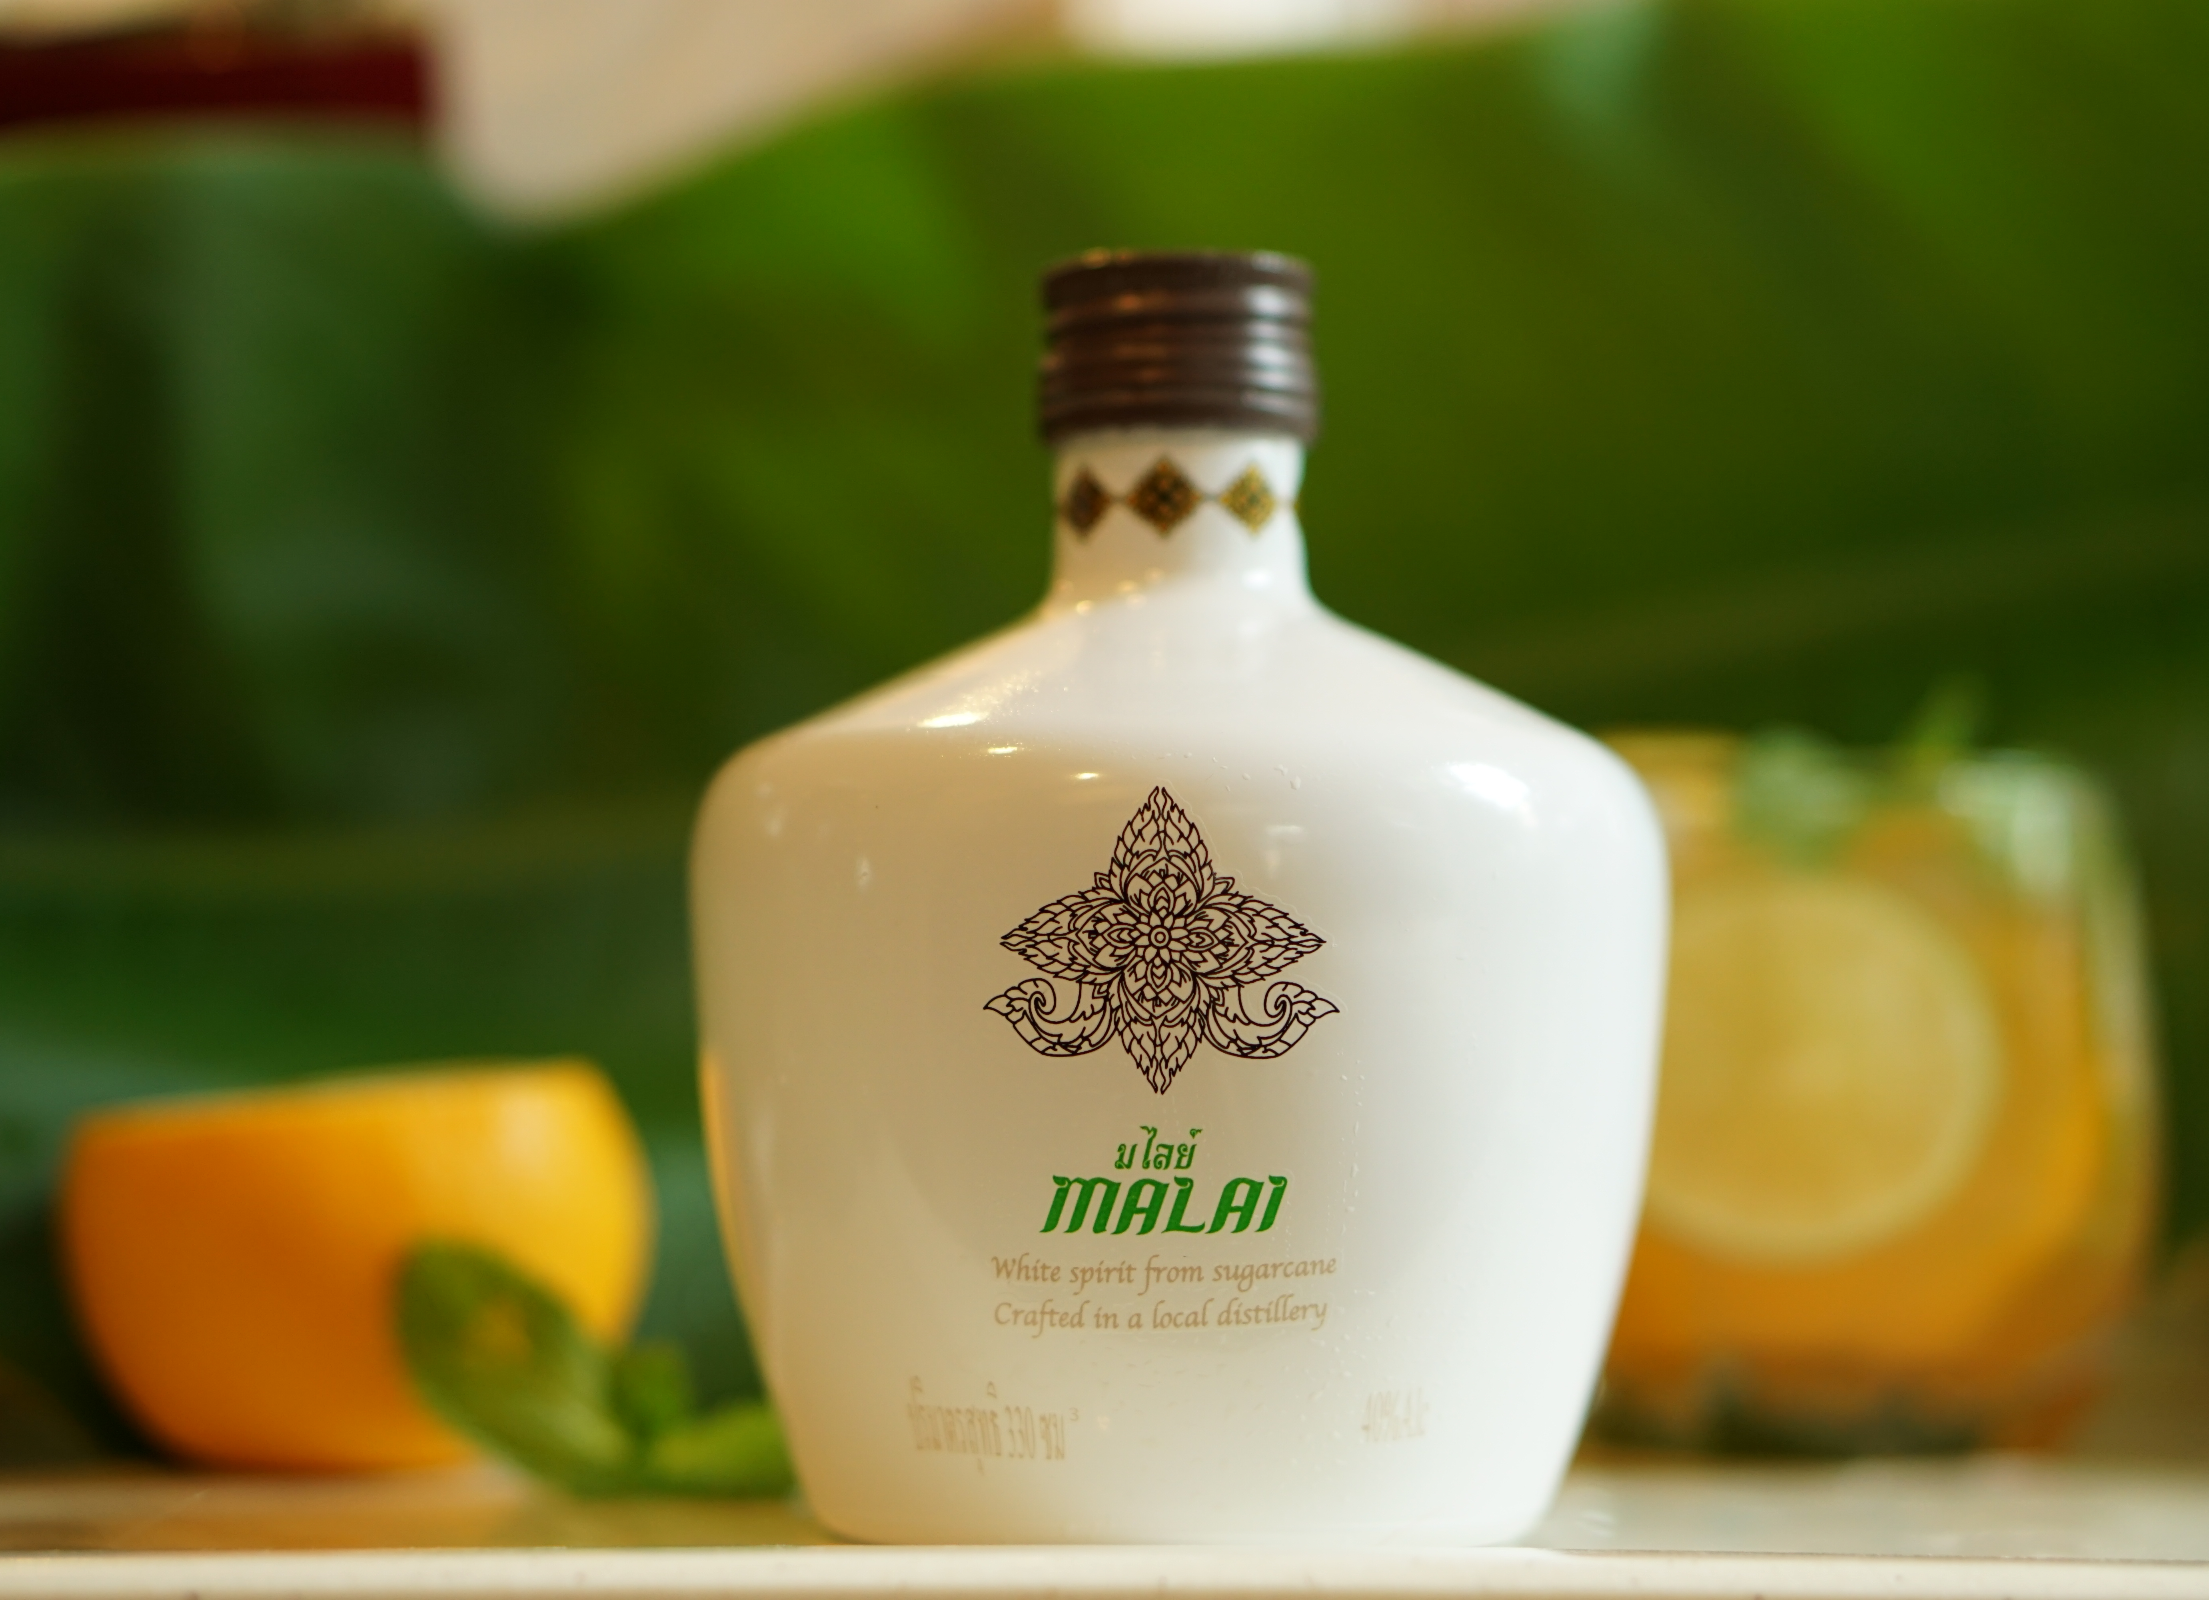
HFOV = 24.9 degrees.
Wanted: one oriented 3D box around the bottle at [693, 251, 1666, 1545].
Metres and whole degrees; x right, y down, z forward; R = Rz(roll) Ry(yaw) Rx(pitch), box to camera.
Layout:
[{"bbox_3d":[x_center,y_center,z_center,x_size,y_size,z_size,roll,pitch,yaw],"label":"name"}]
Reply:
[{"bbox_3d":[0.008,0.010,0.503,0.098,0.126,0.098,0,-5,3],"label":"bottle"}]

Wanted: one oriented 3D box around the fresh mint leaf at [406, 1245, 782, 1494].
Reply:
[{"bbox_3d":[-0.056,0.064,0.572,0.051,0.029,0.036,0,-5,0],"label":"fresh mint leaf"}]

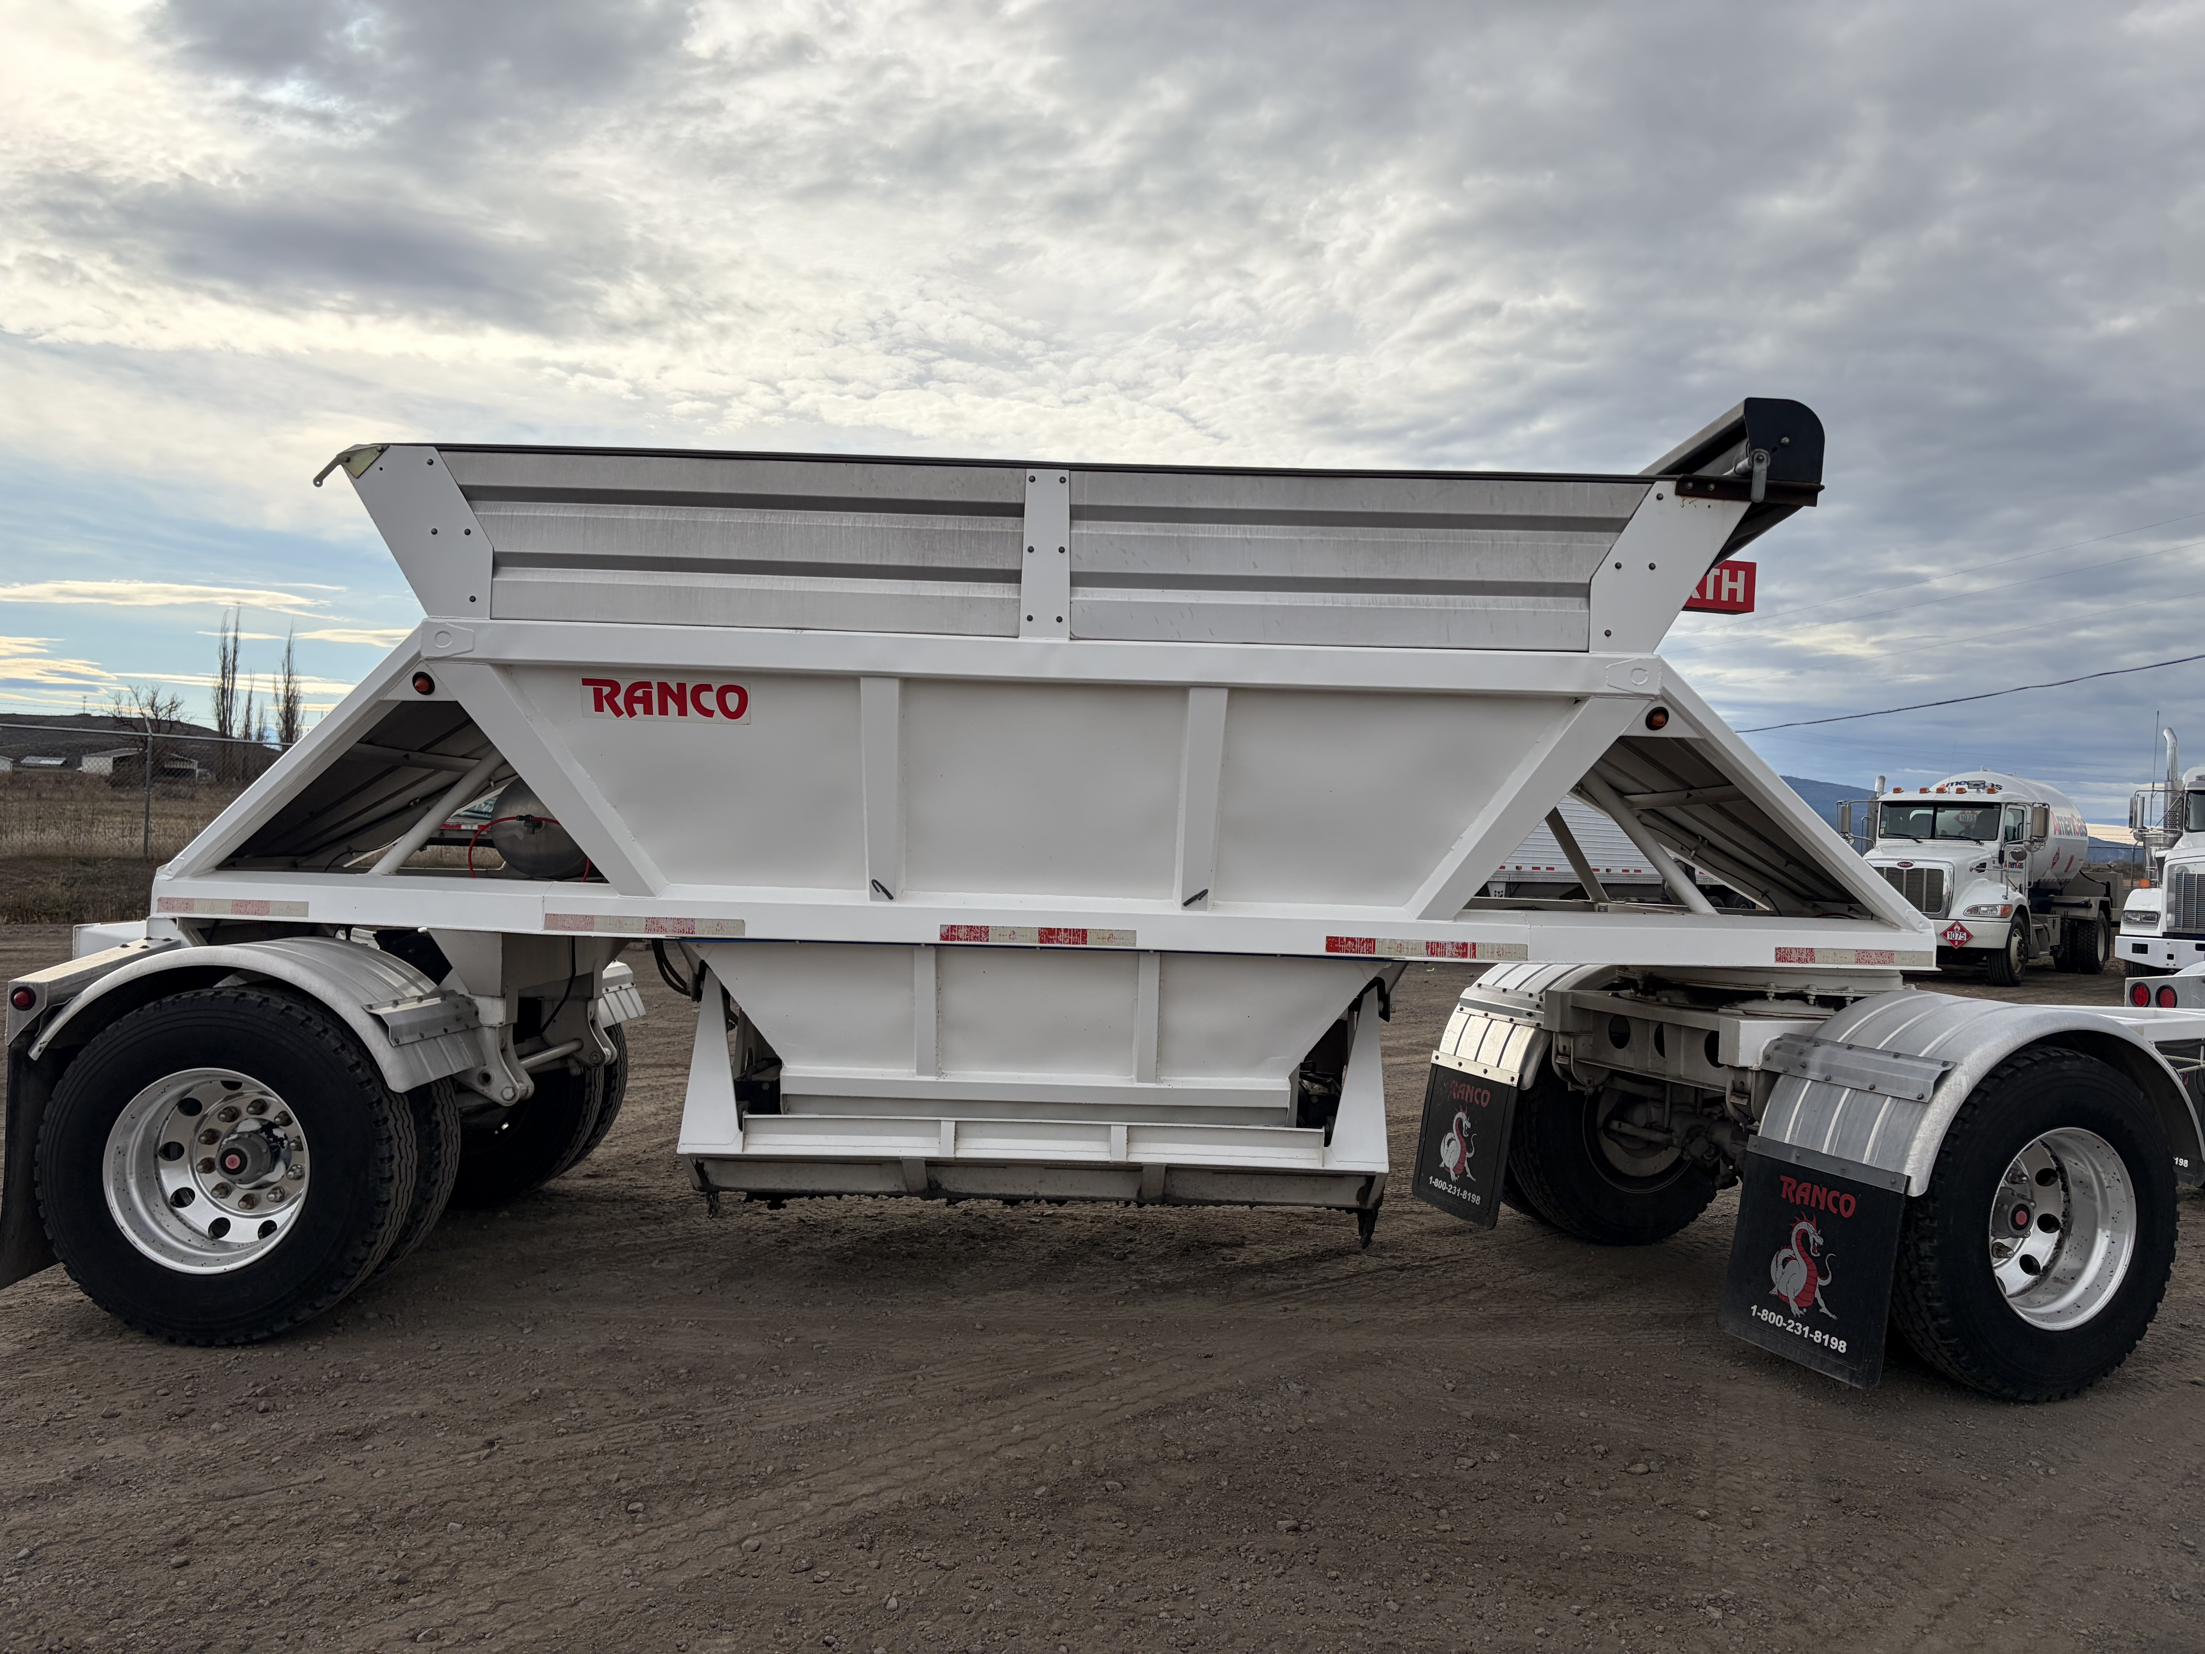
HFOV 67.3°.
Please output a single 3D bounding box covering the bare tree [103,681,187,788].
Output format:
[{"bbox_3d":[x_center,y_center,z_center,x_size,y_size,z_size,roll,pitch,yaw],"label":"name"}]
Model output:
[{"bbox_3d":[-92.448,-8.820,160.000,7.800,10.200,7.500,2,0,0],"label":"bare tree"}]

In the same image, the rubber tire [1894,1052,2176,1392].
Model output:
[{"bbox_3d":[2.766,1.173,4.944,1.040,1.030,0.280,2,0,-21],"label":"rubber tire"}]

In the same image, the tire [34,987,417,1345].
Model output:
[{"bbox_3d":[-2.576,0.992,4.887,1.040,1.030,0.280,2,0,1],"label":"tire"}]

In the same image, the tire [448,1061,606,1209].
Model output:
[{"bbox_3d":[-2.551,0.989,6.687,1.040,1.030,0.280,2,0,1],"label":"tire"}]

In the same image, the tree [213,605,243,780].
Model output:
[{"bbox_3d":[-100.395,-15.217,190.000,3.300,20.000,3.300,2,0,0],"label":"tree"}]

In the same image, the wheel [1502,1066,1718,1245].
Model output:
[{"bbox_3d":[2.100,1.146,6.635,1.040,1.030,0.280,2,0,-21],"label":"wheel"}]

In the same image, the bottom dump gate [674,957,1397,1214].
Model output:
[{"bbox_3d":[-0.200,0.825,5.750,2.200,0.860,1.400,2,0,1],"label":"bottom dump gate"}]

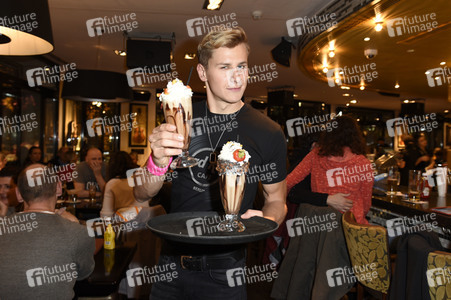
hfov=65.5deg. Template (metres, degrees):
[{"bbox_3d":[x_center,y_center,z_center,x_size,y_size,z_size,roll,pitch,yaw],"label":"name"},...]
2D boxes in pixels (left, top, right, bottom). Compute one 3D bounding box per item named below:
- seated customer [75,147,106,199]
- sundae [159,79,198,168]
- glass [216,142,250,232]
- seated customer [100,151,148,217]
[{"bbox_3d":[-1.380,0.620,3.670,0.520,1.270,0.780,0,1,-29],"label":"seated customer"},{"bbox_3d":[-0.119,-0.077,0.940,0.093,0.238,0.093,-6,9,0],"label":"sundae"},{"bbox_3d":[0.021,0.098,0.975,0.094,0.243,0.094,1,1,0],"label":"glass"},{"bbox_3d":[-0.930,0.640,3.250,0.480,1.240,0.750,0,1,-20],"label":"seated customer"}]

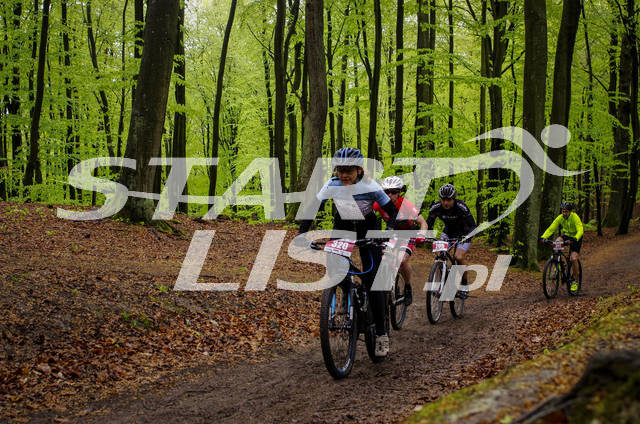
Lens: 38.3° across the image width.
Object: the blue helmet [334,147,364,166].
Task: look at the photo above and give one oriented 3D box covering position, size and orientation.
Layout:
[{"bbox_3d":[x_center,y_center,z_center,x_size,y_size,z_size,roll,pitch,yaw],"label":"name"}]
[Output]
[{"bbox_3d":[0.211,-0.409,6.870,0.220,0.160,0.280,1,8,18],"label":"blue helmet"}]

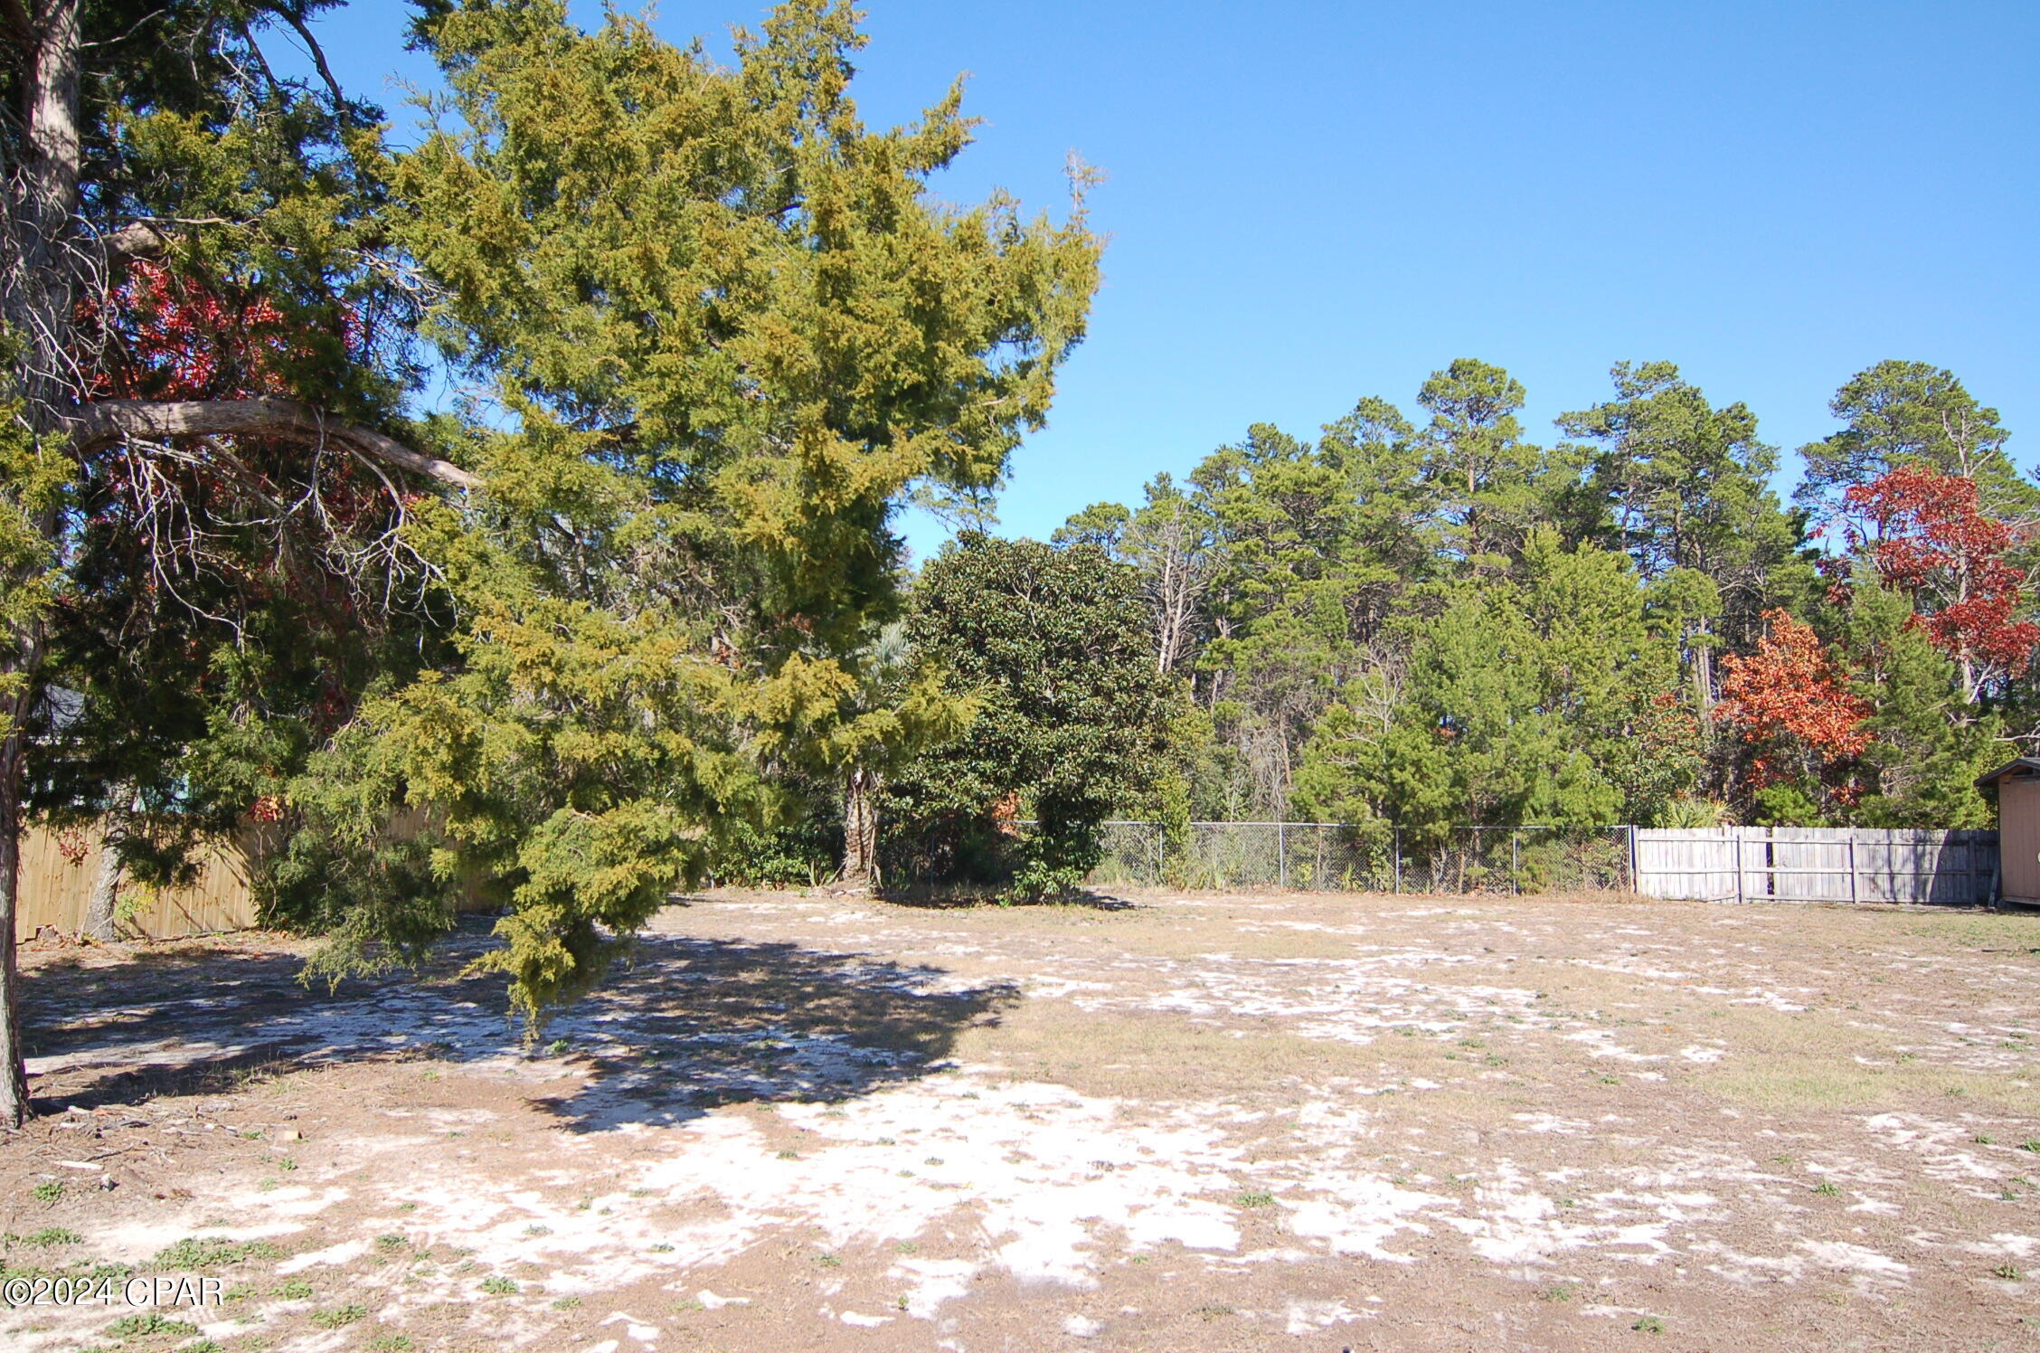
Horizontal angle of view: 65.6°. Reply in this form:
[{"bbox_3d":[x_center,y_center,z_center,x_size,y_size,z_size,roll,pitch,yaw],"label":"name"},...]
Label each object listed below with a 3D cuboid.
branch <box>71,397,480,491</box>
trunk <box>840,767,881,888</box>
[{"bbox_3d":[-4.002,-1.253,8.500,2.200,0.470,0.320,0,-5,6],"label":"branch"},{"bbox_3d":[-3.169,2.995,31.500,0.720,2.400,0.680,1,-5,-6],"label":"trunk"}]

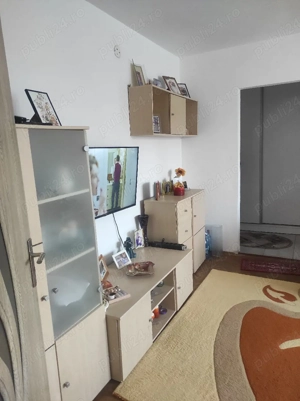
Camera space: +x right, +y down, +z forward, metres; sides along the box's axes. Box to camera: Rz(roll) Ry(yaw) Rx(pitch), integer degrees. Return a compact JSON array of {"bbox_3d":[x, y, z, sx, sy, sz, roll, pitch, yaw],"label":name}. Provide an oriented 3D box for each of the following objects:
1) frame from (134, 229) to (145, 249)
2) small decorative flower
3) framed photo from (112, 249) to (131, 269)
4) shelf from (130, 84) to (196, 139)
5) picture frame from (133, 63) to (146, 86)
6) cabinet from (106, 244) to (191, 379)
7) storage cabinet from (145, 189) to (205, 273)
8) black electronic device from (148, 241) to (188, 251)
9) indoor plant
[{"bbox_3d":[-0.110,0.393,2.947,0.093,0.181,0.025,-10,7,-34],"label":"frame"},{"bbox_3d":[0.332,-0.306,3.185,0.120,0.115,0.075,-2,11,6],"label":"small decorative flower"},{"bbox_3d":[-0.248,0.523,2.527,0.154,0.128,0.025,-15,-18,-49],"label":"framed photo"},{"bbox_3d":[0.213,-0.941,3.226,0.246,0.434,1.246,3,12,28],"label":"shelf"},{"bbox_3d":[-0.102,-1.175,2.772,0.025,0.236,0.131,-11,5,33],"label":"picture frame"},{"bbox_3d":[-0.113,0.802,2.451,0.547,0.443,1.260,3,12,28],"label":"cabinet"},{"bbox_3d":[0.319,0.381,3.335,0.388,0.901,0.827,3,12,28],"label":"storage cabinet"},{"bbox_3d":[0.179,0.448,2.905,0.399,0.055,0.065,3,12,28],"label":"black electronic device"},{"bbox_3d":[0.330,-0.213,3.214,0.125,0.307,0.116,-2,11,6],"label":"indoor plant"}]

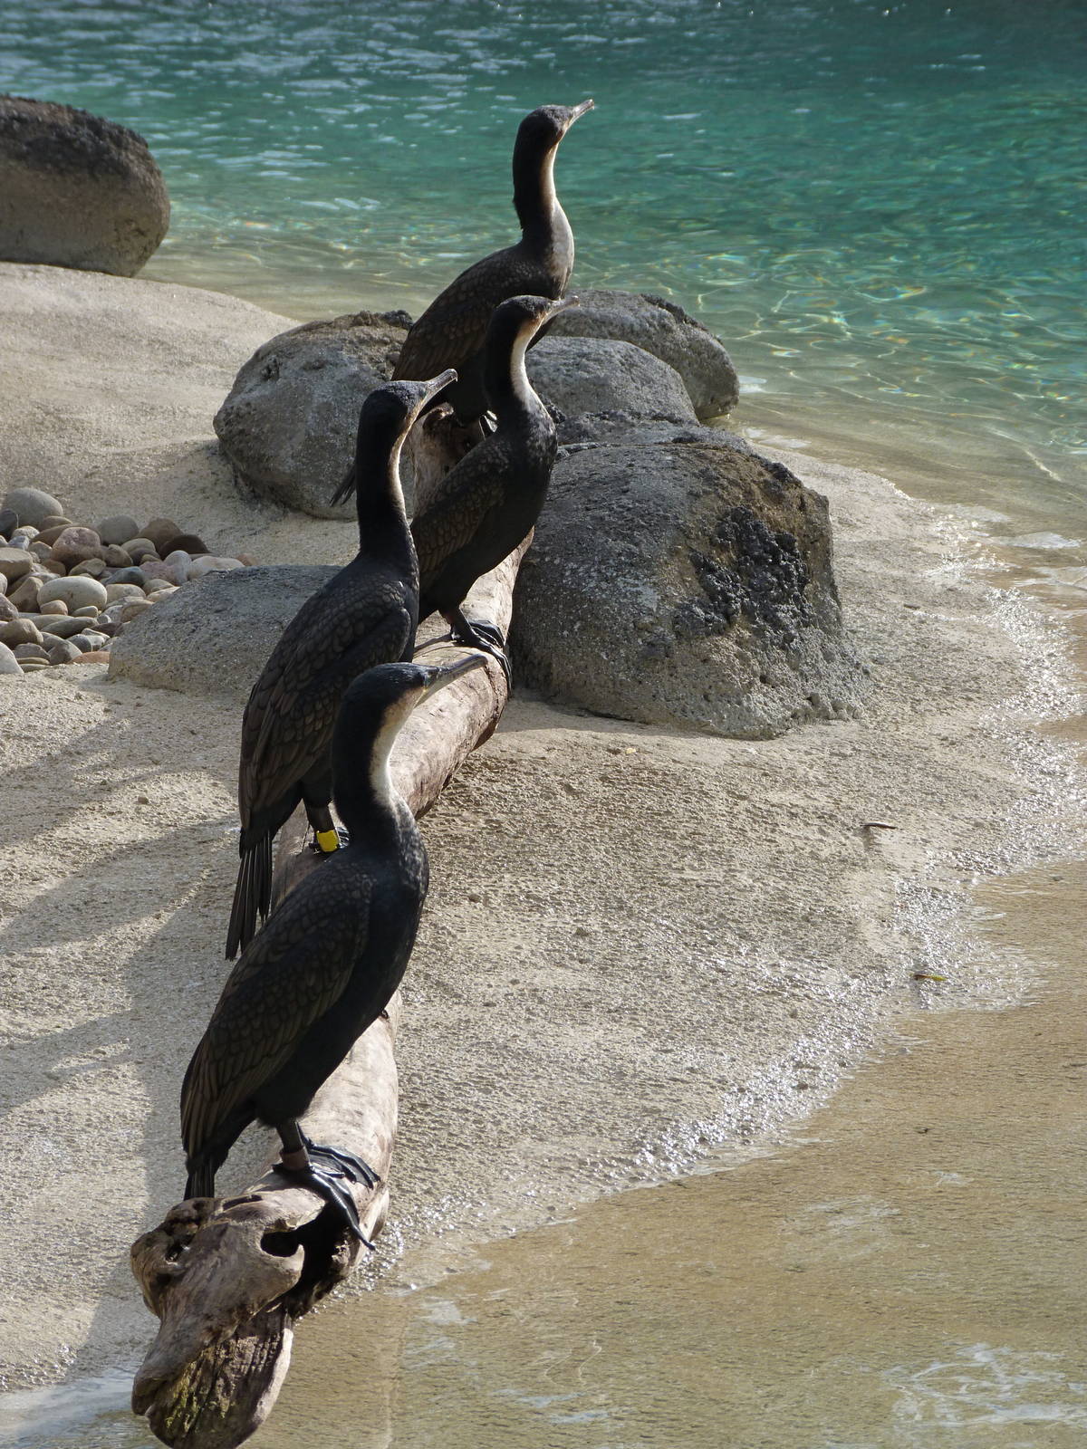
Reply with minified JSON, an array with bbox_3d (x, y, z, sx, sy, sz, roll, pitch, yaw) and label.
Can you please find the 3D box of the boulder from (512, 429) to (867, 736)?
[{"bbox_3d":[0.211,-0.206,10.389,0.510,0.390,0.470,0,11,0],"label":"boulder"}]

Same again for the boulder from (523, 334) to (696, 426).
[{"bbox_3d":[0.086,-0.542,11.900,0.360,0.230,0.340,0,11,0],"label":"boulder"}]

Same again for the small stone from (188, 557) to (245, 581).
[{"bbox_3d":[-0.501,-0.238,10.920,0.094,0.038,0.066,0,11,0],"label":"small stone"}]

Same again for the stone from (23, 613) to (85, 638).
[{"bbox_3d":[-0.735,-0.149,10.700,0.094,0.032,0.060,0,13,0],"label":"stone"}]

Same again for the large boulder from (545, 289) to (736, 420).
[{"bbox_3d":[0.145,-0.687,13.300,0.420,0.210,0.360,0,13,0],"label":"large boulder"}]

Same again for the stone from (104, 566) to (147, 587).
[{"bbox_3d":[-0.638,-0.224,10.850,0.069,0.031,0.055,0,11,0],"label":"stone"}]

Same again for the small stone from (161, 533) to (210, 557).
[{"bbox_3d":[-0.560,-0.278,11.125,0.081,0.043,0.065,0,11,0],"label":"small stone"}]

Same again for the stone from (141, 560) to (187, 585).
[{"bbox_3d":[-0.587,-0.235,11.000,0.070,0.033,0.052,0,13,0],"label":"stone"}]

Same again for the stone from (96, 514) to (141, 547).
[{"bbox_3d":[-0.673,-0.307,11.273,0.072,0.051,0.061,0,11,0],"label":"stone"}]

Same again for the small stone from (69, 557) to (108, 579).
[{"bbox_3d":[-0.698,-0.238,10.920,0.061,0.035,0.049,0,11,0],"label":"small stone"}]

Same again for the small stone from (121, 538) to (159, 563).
[{"bbox_3d":[-0.633,-0.273,11.200,0.057,0.032,0.048,0,13,0],"label":"small stone"}]

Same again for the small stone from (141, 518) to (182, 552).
[{"bbox_3d":[-0.605,-0.294,11.209,0.079,0.061,0.067,0,11,0],"label":"small stone"}]

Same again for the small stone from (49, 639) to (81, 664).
[{"bbox_3d":[-0.689,-0.106,10.240,0.054,0.040,0.048,0,11,0],"label":"small stone"}]

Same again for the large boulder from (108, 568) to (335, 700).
[{"bbox_3d":[-0.457,-0.144,10.850,0.420,0.150,0.360,0,13,0],"label":"large boulder"}]

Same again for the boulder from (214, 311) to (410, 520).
[{"bbox_3d":[-0.374,-0.524,11.950,0.360,0.310,0.340,0,13,0],"label":"boulder"}]

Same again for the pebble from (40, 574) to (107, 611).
[{"bbox_3d":[-0.707,-0.194,10.693,0.105,0.058,0.079,0,11,0],"label":"pebble"}]

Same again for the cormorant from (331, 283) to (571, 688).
[{"bbox_3d":[-0.094,-0.347,10.551,0.295,0.578,0.170,-4,14,-18],"label":"cormorant"}]

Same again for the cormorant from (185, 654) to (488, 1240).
[{"bbox_3d":[-0.210,0.227,7.050,0.325,0.570,0.170,-4,12,-18],"label":"cormorant"}]

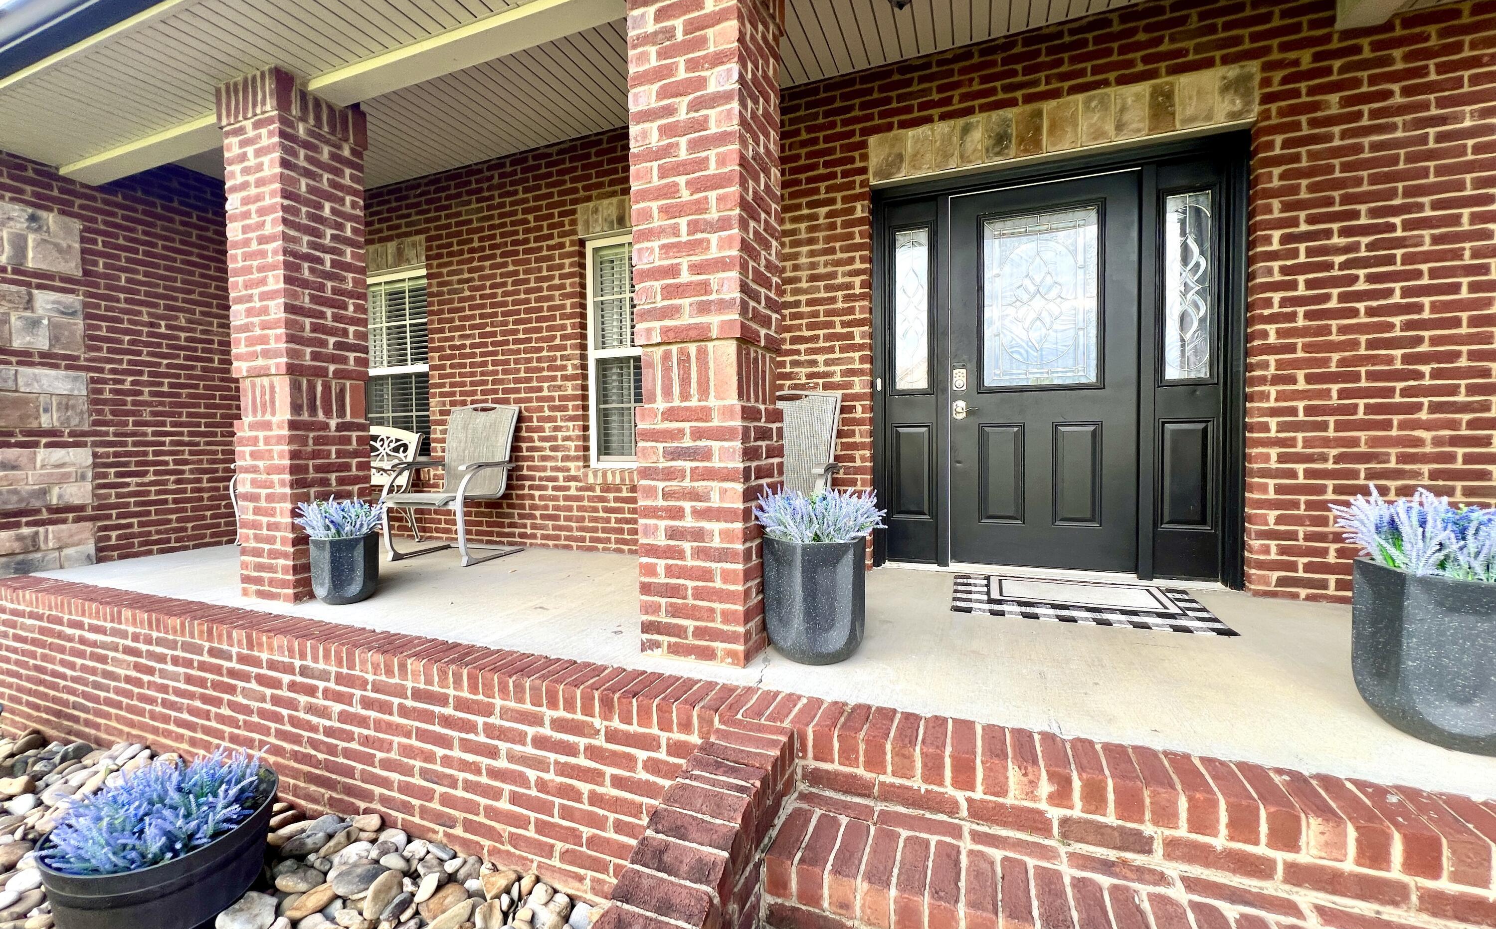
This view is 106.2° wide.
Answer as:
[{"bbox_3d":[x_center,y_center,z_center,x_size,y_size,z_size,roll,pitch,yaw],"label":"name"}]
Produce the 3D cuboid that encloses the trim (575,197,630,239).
[{"bbox_3d":[-0.729,-1.686,3.780,0.950,0.230,0.100,0,2,20],"label":"trim"}]

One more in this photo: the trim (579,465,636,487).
[{"bbox_3d":[-0.716,0.081,3.833,0.975,0.104,0.110,0,2,20],"label":"trim"}]

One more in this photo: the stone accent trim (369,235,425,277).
[{"bbox_3d":[-2.963,-1.685,4.615,0.950,0.235,0.100,0,2,20],"label":"stone accent trim"}]

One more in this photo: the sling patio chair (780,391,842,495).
[{"bbox_3d":[0.156,0.113,3.065,0.690,1.037,0.660,0,2,20],"label":"sling patio chair"}]

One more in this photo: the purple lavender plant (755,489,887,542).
[{"bbox_3d":[0.234,0.167,1.980,0.440,0.195,0.440,0,2,20],"label":"purple lavender plant"}]

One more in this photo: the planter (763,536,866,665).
[{"bbox_3d":[0.236,0.457,1.990,0.356,0.418,0.356,0,2,20],"label":"planter"}]

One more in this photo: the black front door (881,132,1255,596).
[{"bbox_3d":[1.576,-0.488,3.052,1.757,2.200,0.130,0,2,20],"label":"black front door"}]

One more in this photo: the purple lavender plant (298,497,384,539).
[{"bbox_3d":[-1.949,0.261,2.714,0.330,0.200,0.330,0,2,20],"label":"purple lavender plant"}]

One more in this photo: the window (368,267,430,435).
[{"bbox_3d":[-2.924,-0.781,4.718,0.945,1.609,0.100,0,2,20],"label":"window"}]

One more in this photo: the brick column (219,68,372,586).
[{"bbox_3d":[-2.308,-0.586,2.916,0.450,2.489,0.450,0,2,20],"label":"brick column"}]

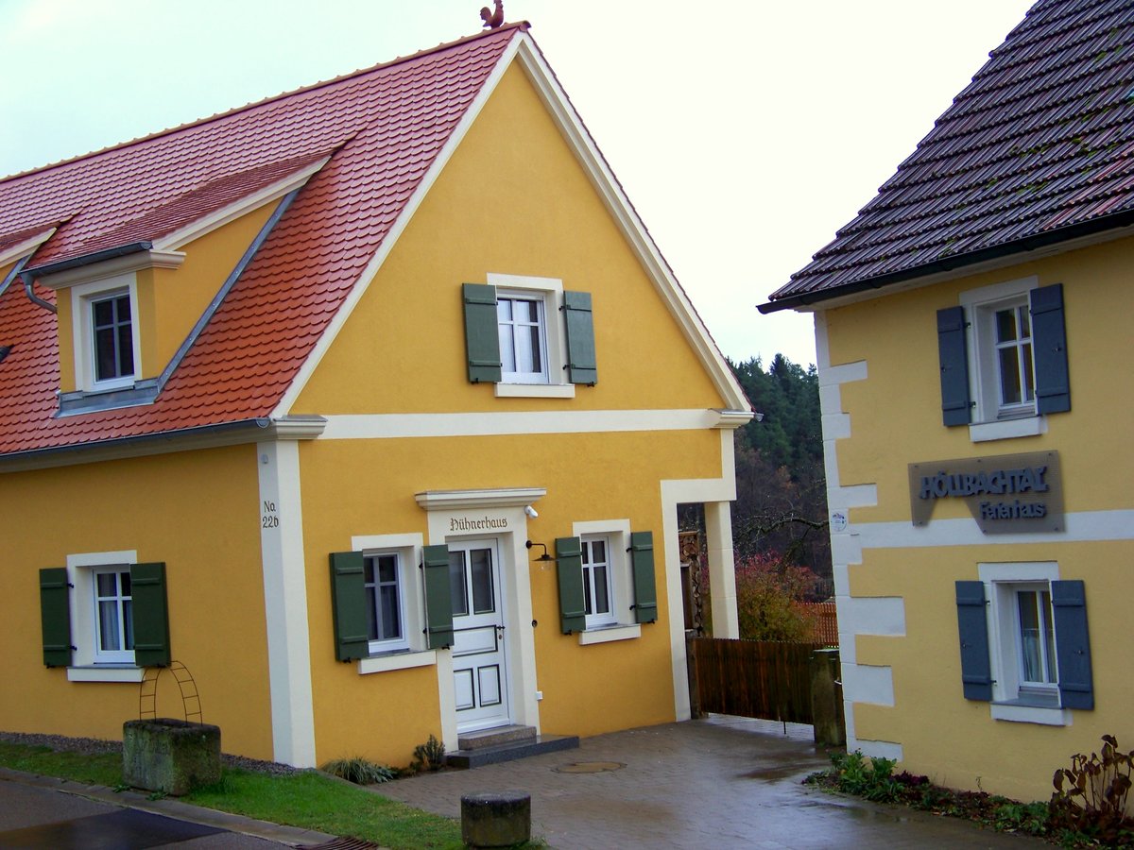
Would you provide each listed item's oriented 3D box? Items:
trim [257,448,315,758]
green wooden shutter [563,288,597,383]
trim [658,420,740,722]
[{"bbox_3d":[-2.639,1.663,16.994,0.284,3.024,0.284,-6,-4,43],"label":"trim"},{"bbox_3d":[0.150,-1.013,21.076,0.060,1.080,0.455,-7,-4,44],"label":"green wooden shutter"},{"bbox_3d":[1.562,1.752,21.500,0.252,3.360,1.453,-6,-4,43],"label":"trim"}]

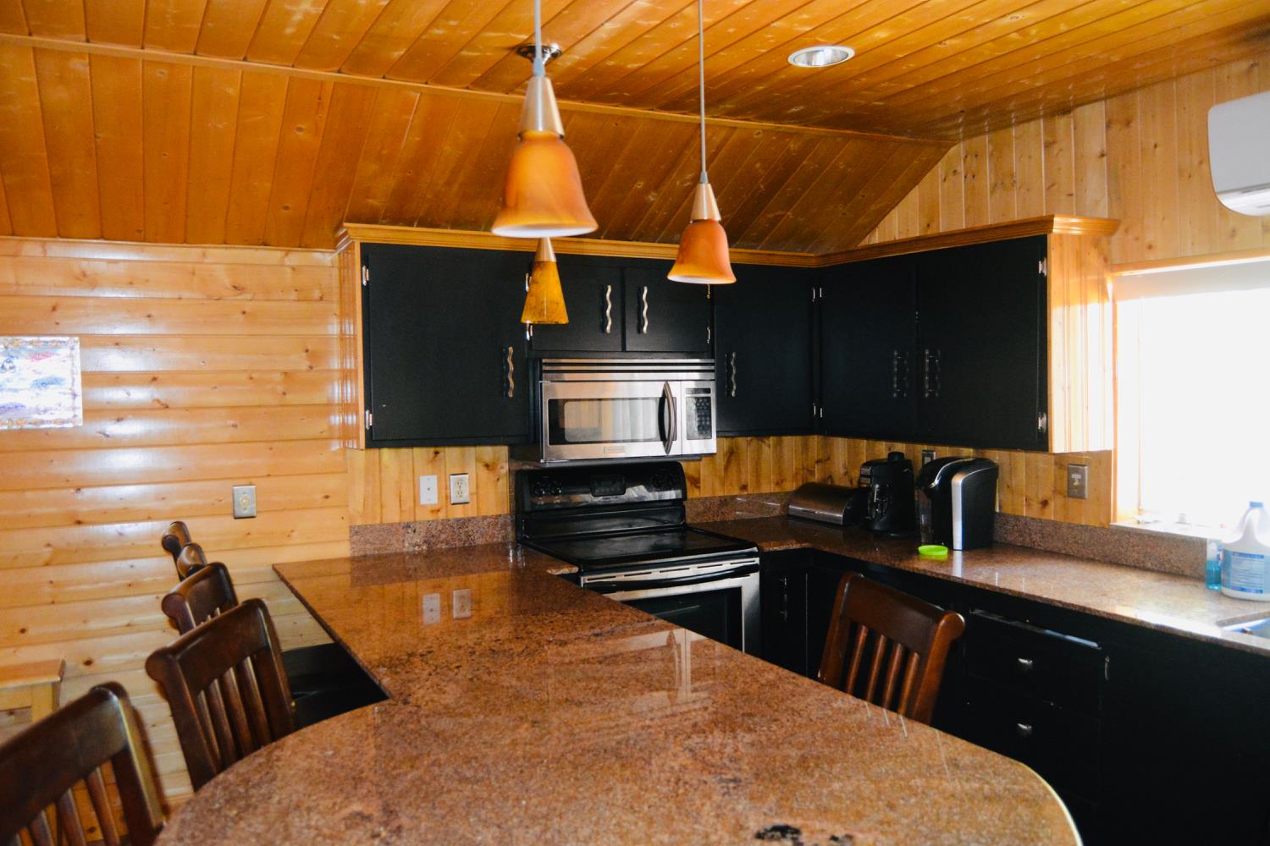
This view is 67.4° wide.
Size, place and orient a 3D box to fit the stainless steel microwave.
[{"bbox_3d":[-0.087,-0.057,3.950,0.757,0.400,0.407,-2,2,-25],"label":"stainless steel microwave"}]

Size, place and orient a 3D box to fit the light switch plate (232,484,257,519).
[{"bbox_3d":[-1.452,0.295,3.544,0.073,0.117,0.012,-2,2,-25],"label":"light switch plate"}]

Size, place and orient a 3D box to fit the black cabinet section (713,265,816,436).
[{"bbox_3d":[0.491,-0.314,4.233,0.555,0.740,0.335,-2,3,-29],"label":"black cabinet section"}]

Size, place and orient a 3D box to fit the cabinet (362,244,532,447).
[{"bbox_3d":[-0.751,-0.287,3.686,0.635,0.745,0.312,-2,2,-25],"label":"cabinet"}]

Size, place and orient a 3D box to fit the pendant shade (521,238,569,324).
[{"bbox_3d":[-0.270,-0.441,2.840,0.136,0.280,0.136,-1,2,0],"label":"pendant shade"}]

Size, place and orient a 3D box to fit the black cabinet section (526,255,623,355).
[{"bbox_3d":[-0.302,-0.458,3.793,0.405,0.392,0.335,-2,3,-29],"label":"black cabinet section"}]

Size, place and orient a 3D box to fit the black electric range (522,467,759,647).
[{"bbox_3d":[0.006,0.808,3.845,0.757,1.223,0.680,-2,2,-25],"label":"black electric range"}]

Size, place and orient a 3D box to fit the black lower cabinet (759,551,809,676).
[{"bbox_3d":[0.464,0.968,4.096,0.260,0.875,0.610,-2,2,-25],"label":"black lower cabinet"}]

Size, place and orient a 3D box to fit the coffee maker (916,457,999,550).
[{"bbox_3d":[1.286,0.322,3.830,0.270,0.336,0.220,-2,2,-31],"label":"coffee maker"}]

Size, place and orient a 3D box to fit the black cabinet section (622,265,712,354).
[{"bbox_3d":[0.060,-0.469,3.991,0.420,0.392,0.335,-2,3,-29],"label":"black cabinet section"}]

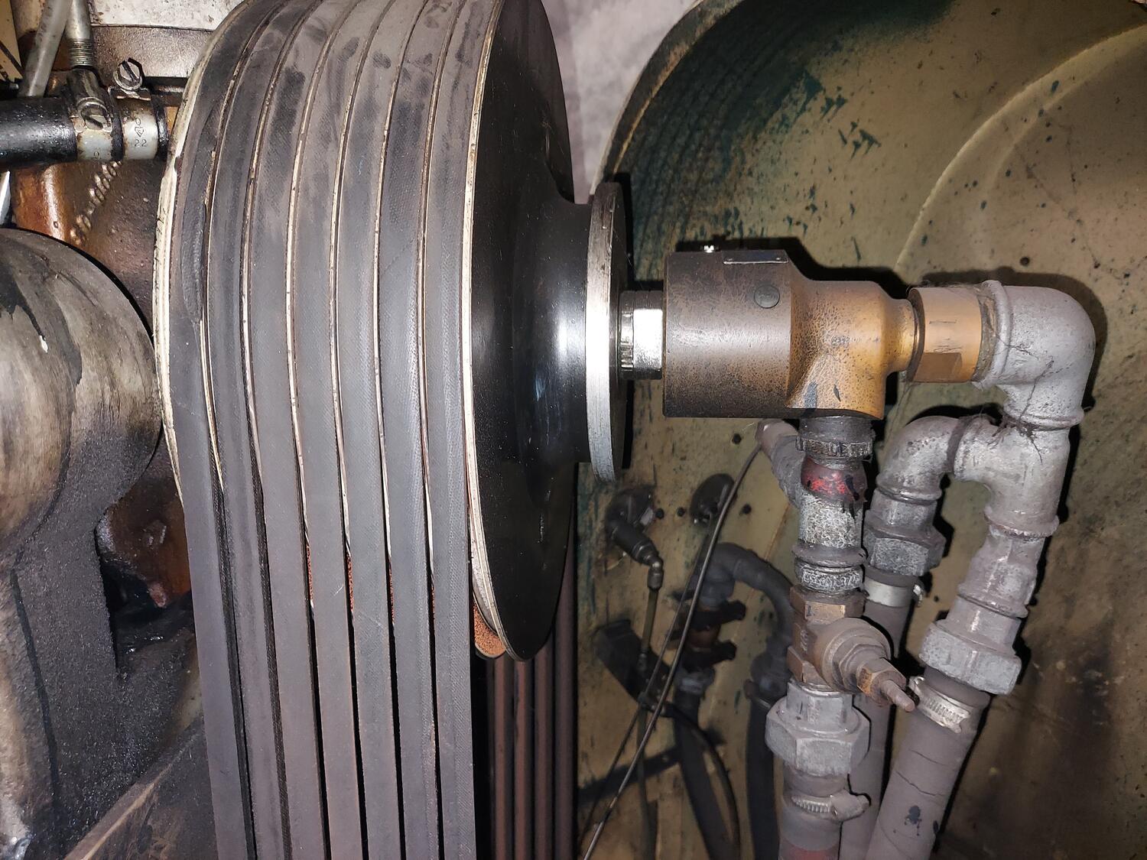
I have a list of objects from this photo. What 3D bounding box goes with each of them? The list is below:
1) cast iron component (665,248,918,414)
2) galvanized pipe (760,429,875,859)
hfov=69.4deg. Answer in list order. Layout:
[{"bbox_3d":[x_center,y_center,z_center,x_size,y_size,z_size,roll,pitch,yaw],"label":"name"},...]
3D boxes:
[{"bbox_3d":[0.108,-0.048,0.414,0.123,0.085,0.083,1,2,7],"label":"cast iron component"},{"bbox_3d":[0.124,0.110,0.425,0.057,0.232,0.060,2,5,7],"label":"galvanized pipe"}]

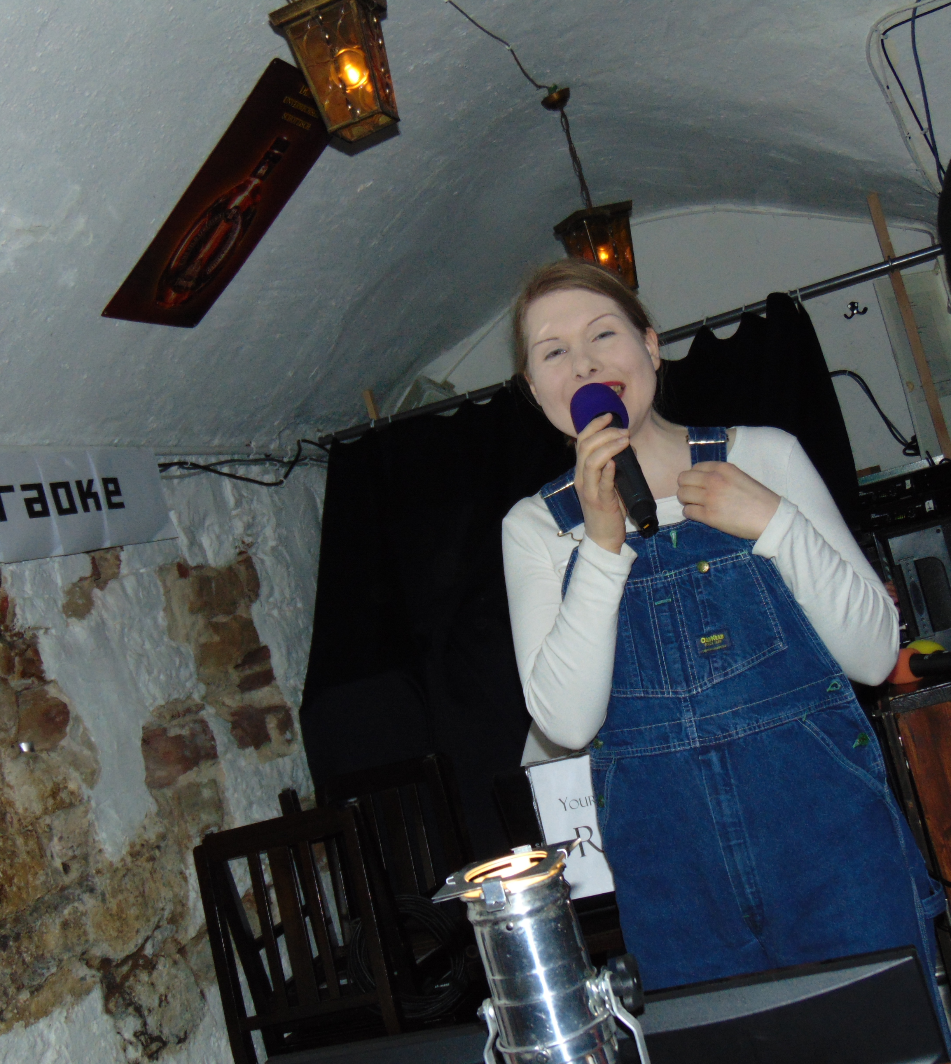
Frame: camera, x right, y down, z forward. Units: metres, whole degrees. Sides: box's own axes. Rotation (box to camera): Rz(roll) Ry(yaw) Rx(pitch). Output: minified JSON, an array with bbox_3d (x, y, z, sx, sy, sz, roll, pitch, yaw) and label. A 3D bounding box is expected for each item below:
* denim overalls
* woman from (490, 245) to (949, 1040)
[{"bbox_3d":[0.410,0.560,2.100,0.420,1.340,0.300,-16,-4,17],"label":"denim overalls"},{"bbox_3d":[0.385,0.460,2.090,0.470,1.650,0.380,-16,-4,17],"label":"woman"}]

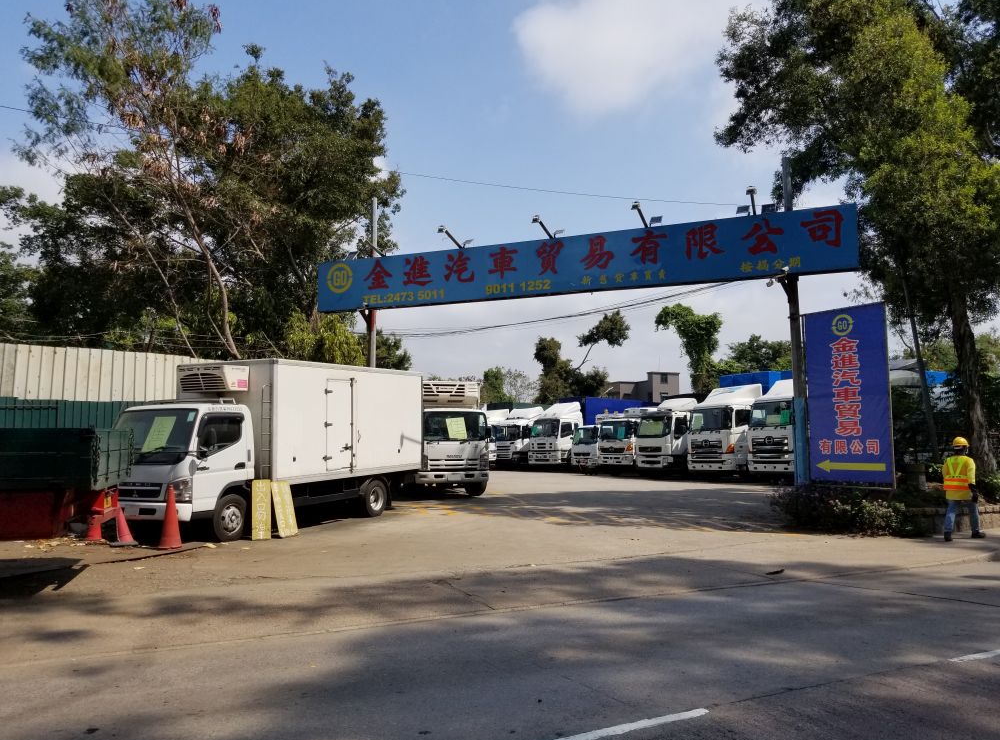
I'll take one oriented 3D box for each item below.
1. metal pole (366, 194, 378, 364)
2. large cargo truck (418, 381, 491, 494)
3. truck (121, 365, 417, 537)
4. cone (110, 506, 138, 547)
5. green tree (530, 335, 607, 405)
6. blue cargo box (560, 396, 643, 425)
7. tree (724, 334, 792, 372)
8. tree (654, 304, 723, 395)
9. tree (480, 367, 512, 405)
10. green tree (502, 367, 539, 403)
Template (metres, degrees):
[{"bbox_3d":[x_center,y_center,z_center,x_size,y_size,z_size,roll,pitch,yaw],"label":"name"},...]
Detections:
[{"bbox_3d":[-3.420,-0.645,20.338,0.150,8.100,0.150,0,-5,0],"label":"metal pole"},{"bbox_3d":[-2.015,2.124,23.517,2.150,3.150,6.800,1,-5,-13],"label":"large cargo truck"},{"bbox_3d":[-4.060,1.438,13.977,2.200,2.880,6.300,-2,-6,26],"label":"truck"},{"bbox_3d":[-6.026,2.459,12.080,0.390,0.710,0.390,2,-6,-27],"label":"cone"},{"bbox_3d":[5.463,2.327,57.592,5.900,9.400,5.300,0,-5,0],"label":"green tree"},{"bbox_3d":[6.500,3.212,46.398,2.450,2.750,6.600,-4,-7,40],"label":"blue cargo box"},{"bbox_3d":[21.668,2.025,62.066,5.800,10.200,5.200,0,-5,0],"label":"tree"},{"bbox_3d":[13.552,0.816,54.142,4.400,11.200,4.200,0,-5,0],"label":"tree"},{"bbox_3d":[-0.303,3.487,64.947,3.200,7.800,3.200,0,-5,0],"label":"tree"},{"bbox_3d":[1.834,3.945,69.644,3.700,8.200,3.700,0,-5,0],"label":"green tree"}]

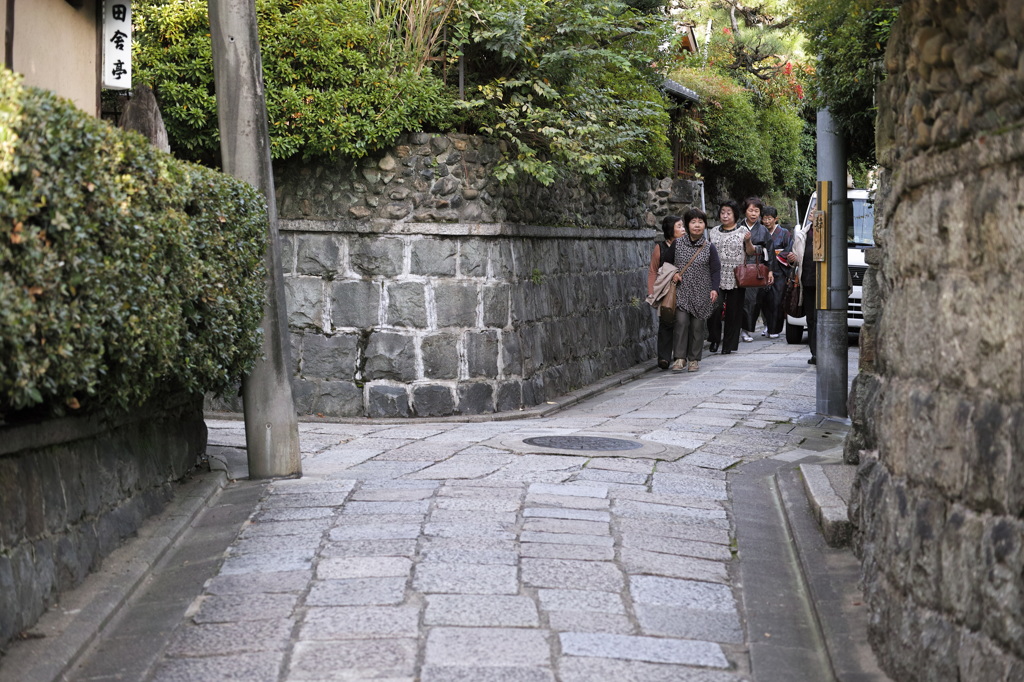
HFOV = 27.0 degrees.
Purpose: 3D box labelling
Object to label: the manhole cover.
[{"bbox_3d":[0.400,0.583,12.100,0.675,0.040,0.675,0,4,0],"label":"manhole cover"}]

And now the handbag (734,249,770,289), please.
[{"bbox_3d":[2.462,-0.719,21.900,0.350,0.360,0.170,0,2,6],"label":"handbag"}]

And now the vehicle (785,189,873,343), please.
[{"bbox_3d":[4.510,-0.975,26.900,1.740,1.870,4.600,1,3,12],"label":"vehicle"}]

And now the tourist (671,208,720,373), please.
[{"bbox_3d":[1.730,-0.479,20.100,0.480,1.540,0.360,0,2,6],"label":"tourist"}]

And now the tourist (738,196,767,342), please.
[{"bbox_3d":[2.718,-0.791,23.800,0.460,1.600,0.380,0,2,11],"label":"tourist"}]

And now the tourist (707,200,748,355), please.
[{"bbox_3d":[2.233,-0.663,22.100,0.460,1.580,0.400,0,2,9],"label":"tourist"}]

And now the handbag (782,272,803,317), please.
[{"bbox_3d":[2.732,-0.471,20.700,0.270,0.440,0.160,1,2,14],"label":"handbag"}]

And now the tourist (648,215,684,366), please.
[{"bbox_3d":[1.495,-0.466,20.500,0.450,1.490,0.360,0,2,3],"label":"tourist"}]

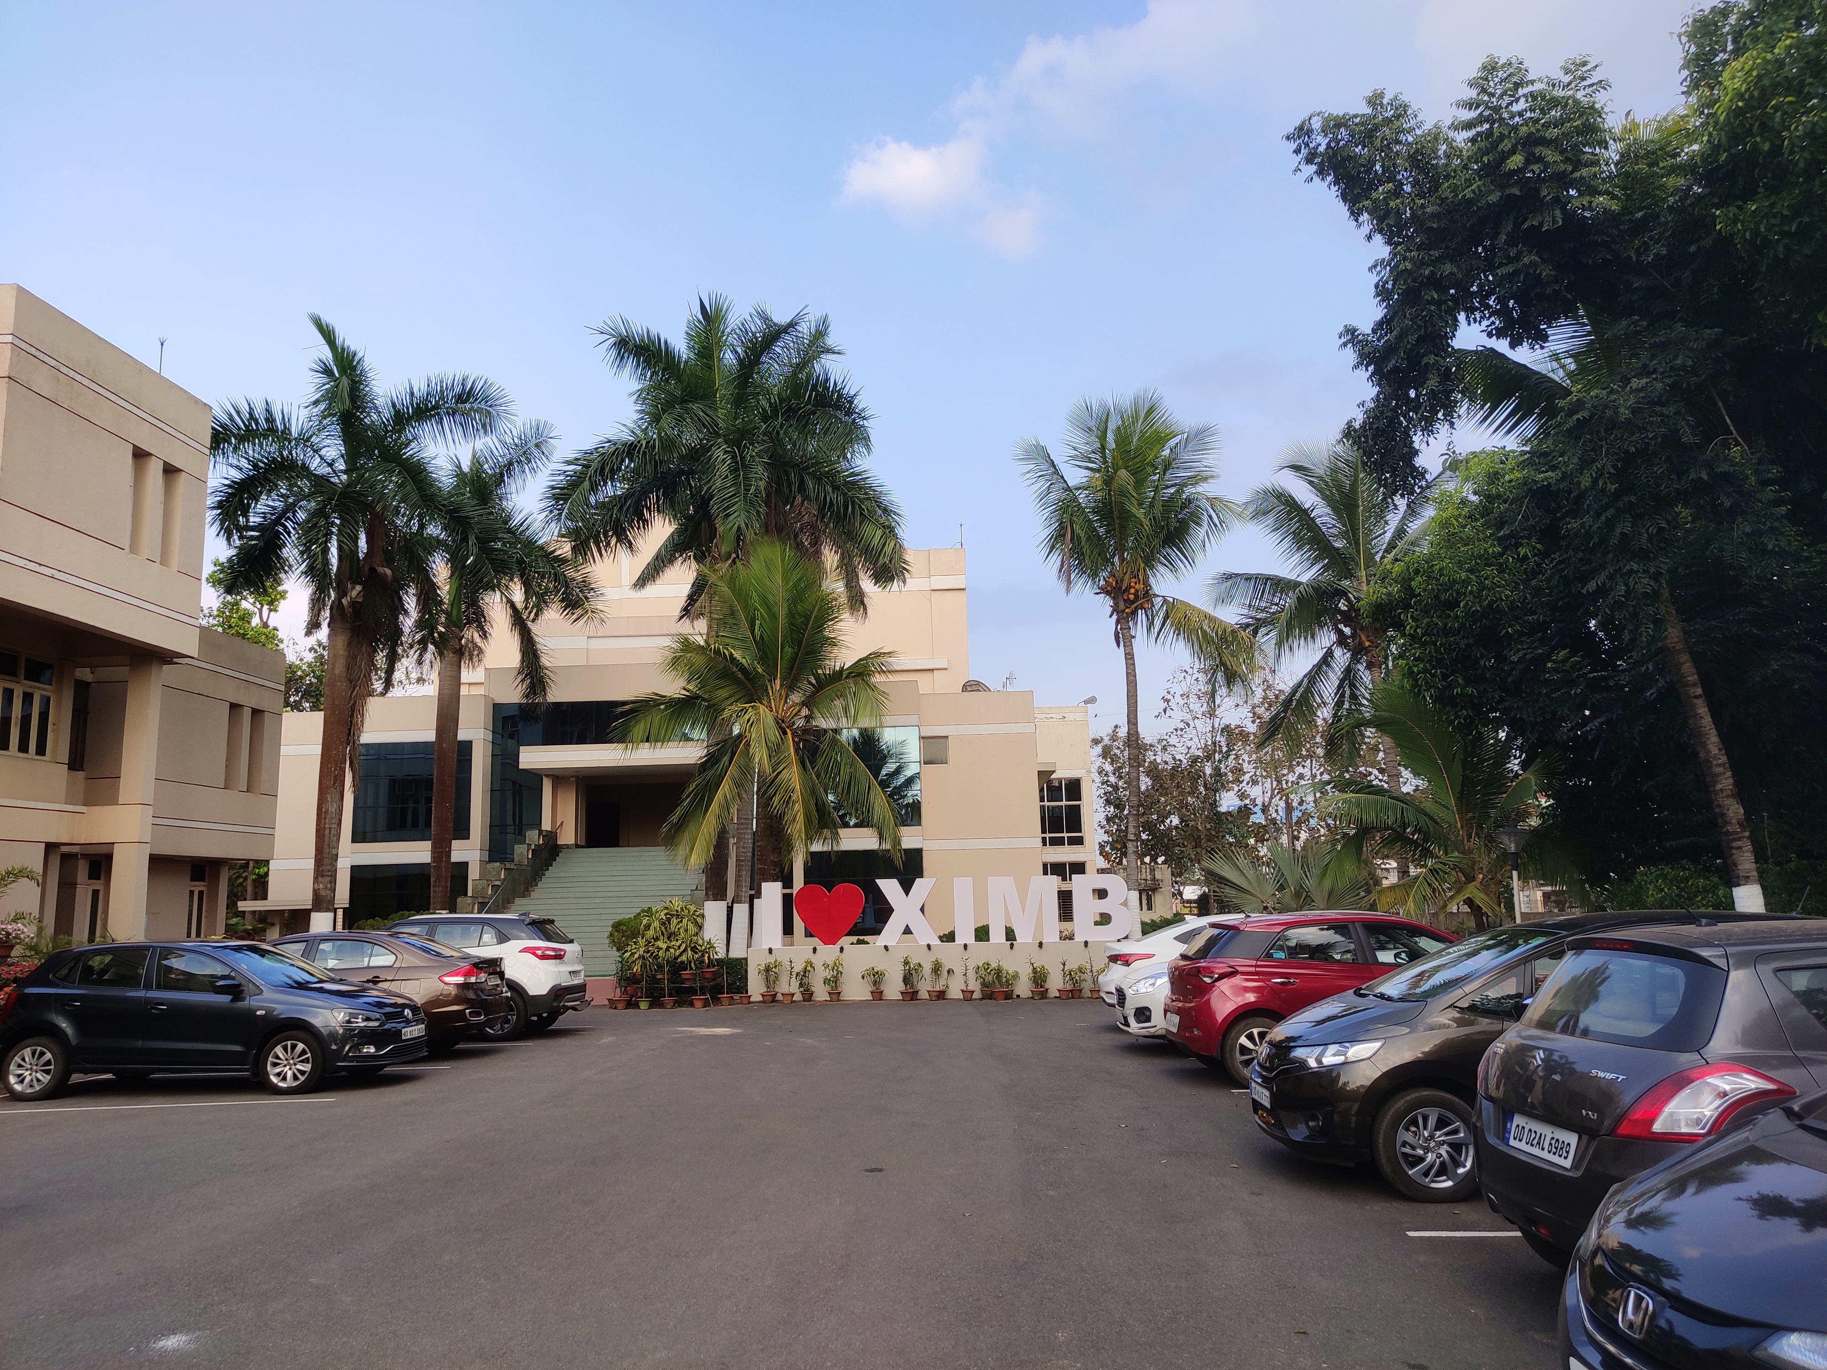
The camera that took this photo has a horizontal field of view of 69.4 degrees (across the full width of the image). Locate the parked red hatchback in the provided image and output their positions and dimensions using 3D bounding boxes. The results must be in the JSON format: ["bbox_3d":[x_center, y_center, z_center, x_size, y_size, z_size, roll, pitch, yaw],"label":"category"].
[{"bbox_3d":[4.430,2.928,12.565,3.985,1.505,1.740,-2,-9,2],"label":"parked red hatchback"}]

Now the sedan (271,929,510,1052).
[{"bbox_3d":[-7.216,3.751,15.909,4.490,1.485,1.730,-2,-9,2],"label":"sedan"}]

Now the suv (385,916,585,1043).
[{"bbox_3d":[-6.863,4.202,19.002,4.270,1.650,1.780,-2,-10,4],"label":"suv"}]

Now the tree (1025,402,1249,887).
[{"bbox_3d":[4.973,-0.191,29.170,5.300,13.262,5.300,-2,-10,4],"label":"tree"}]

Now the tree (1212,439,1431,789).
[{"bbox_3d":[8.727,0.321,26.253,5.370,10.820,6.000,-1,-9,0],"label":"tree"}]

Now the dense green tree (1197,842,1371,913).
[{"bbox_3d":[6.482,3.958,22.636,2.970,2.590,3.000,-1,-9,0],"label":"dense green tree"}]

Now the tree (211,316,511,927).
[{"bbox_3d":[-10.381,-0.696,24.458,5.700,13.080,5.700,-1,-9,0],"label":"tree"}]

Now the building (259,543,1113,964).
[{"bbox_3d":[-5.206,1.879,38.200,22.000,12.700,17.000,-2,-10,4],"label":"building"}]

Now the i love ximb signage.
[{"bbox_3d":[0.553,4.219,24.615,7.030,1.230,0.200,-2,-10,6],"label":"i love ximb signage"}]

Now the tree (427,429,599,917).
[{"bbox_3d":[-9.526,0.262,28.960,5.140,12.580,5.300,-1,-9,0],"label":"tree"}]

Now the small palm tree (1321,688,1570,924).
[{"bbox_3d":[9.135,2.585,22.289,4.400,5.270,4.300,-2,-10,4],"label":"small palm tree"}]

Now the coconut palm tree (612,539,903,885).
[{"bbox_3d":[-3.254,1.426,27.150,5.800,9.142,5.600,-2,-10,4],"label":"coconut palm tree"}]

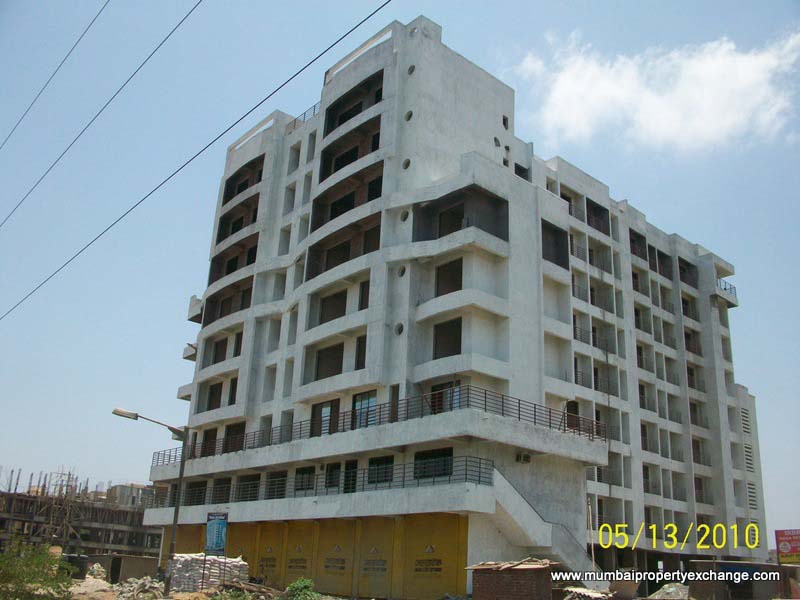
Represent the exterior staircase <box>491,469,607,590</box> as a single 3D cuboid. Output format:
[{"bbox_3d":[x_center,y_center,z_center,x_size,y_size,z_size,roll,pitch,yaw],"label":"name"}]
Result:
[{"bbox_3d":[6.000,9.806,30.663,7.584,4.580,1.231,19,-26,-37],"label":"exterior staircase"}]

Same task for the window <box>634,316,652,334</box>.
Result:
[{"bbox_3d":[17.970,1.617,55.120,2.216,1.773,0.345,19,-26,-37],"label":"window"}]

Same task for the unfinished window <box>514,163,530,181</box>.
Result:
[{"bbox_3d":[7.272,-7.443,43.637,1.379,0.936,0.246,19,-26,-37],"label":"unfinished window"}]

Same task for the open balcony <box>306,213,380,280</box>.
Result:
[{"bbox_3d":[-2.740,-2.587,39.408,1.296,2.046,6.364,20,-27,-37],"label":"open balcony"}]

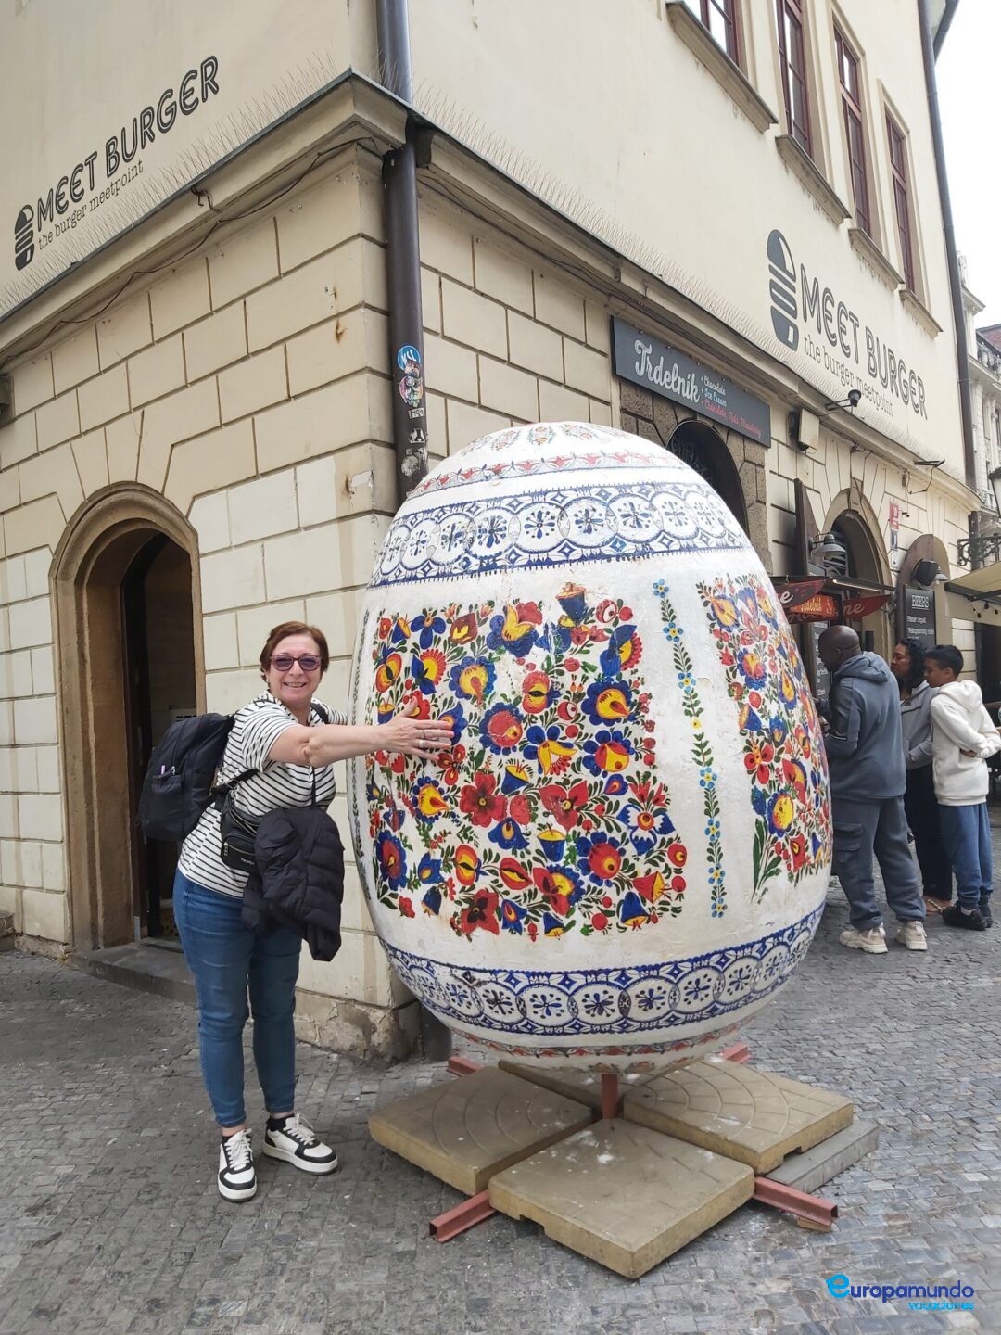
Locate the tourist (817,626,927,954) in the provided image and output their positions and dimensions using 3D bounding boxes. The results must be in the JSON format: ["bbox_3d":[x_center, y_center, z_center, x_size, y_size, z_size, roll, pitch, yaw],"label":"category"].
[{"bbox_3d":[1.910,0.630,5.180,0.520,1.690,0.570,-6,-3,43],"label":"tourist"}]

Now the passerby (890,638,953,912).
[{"bbox_3d":[2.470,0.630,5.870,0.380,1.620,0.480,-4,-2,12],"label":"passerby"}]

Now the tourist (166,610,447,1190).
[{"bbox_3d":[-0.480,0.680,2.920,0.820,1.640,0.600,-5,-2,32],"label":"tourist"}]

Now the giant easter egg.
[{"bbox_3d":[0.243,0.223,3.100,1.450,1.950,1.450,-7,0,0],"label":"giant easter egg"}]

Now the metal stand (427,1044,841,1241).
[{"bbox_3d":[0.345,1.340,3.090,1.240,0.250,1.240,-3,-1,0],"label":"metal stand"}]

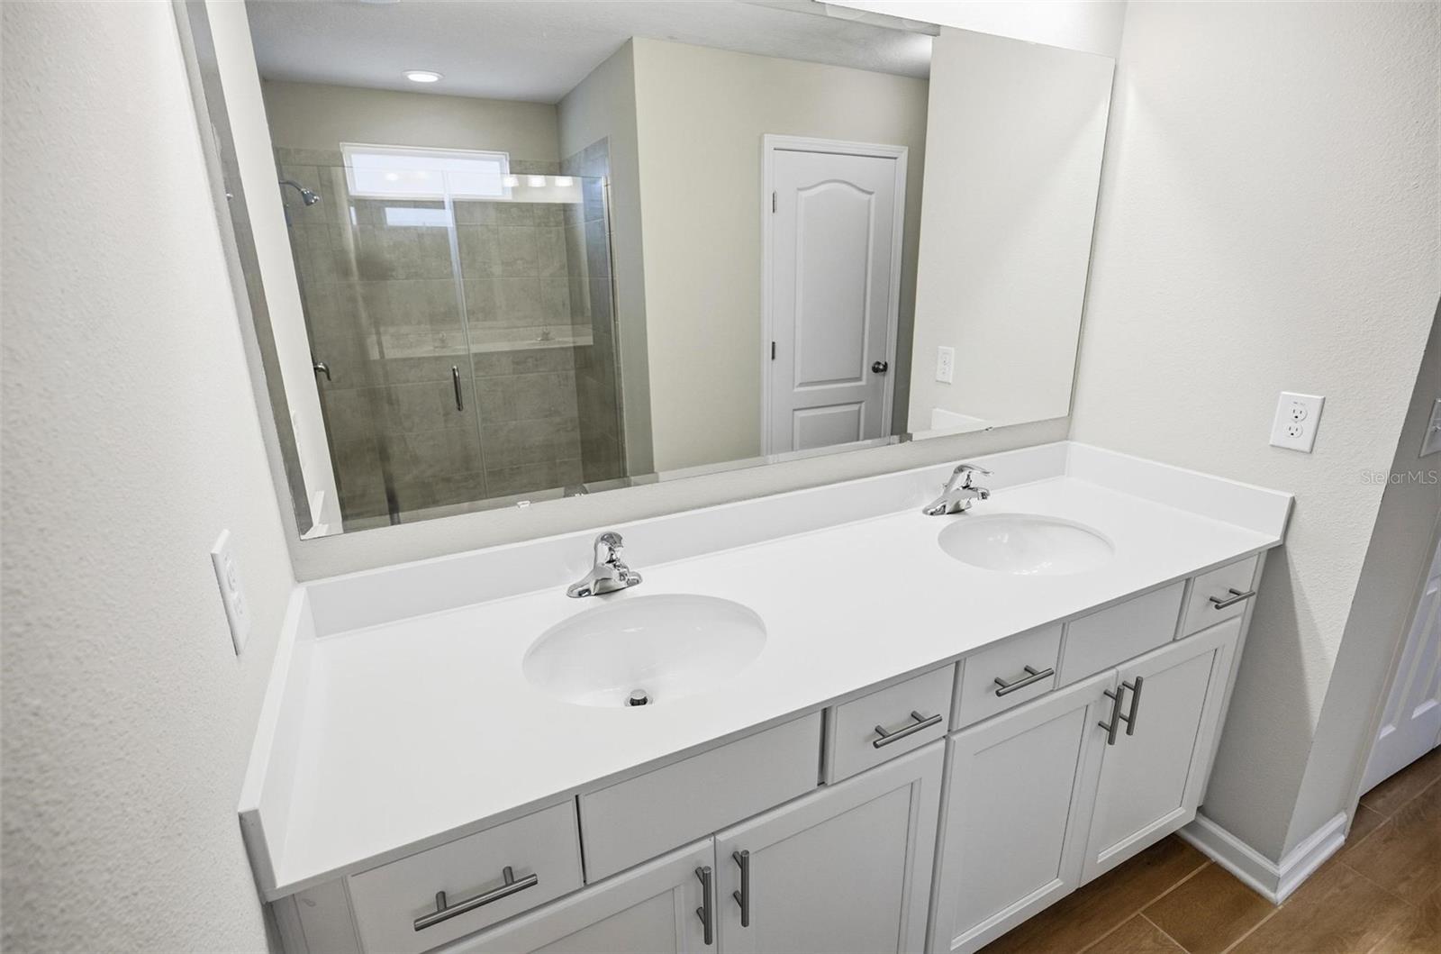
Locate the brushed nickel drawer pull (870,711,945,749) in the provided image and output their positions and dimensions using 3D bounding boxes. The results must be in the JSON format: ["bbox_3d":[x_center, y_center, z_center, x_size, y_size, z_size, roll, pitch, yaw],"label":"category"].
[{"bbox_3d":[0.299,0.405,1.100,0.140,0.013,0.037,-9,19,-25],"label":"brushed nickel drawer pull"}]

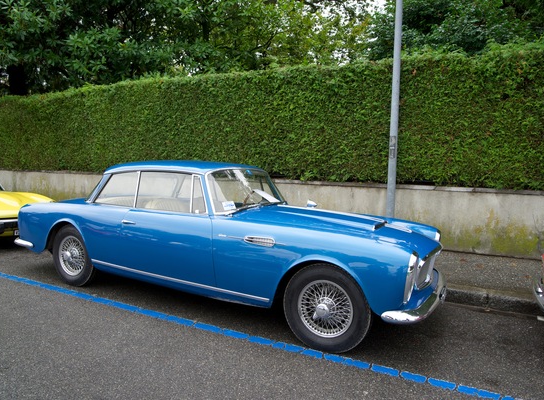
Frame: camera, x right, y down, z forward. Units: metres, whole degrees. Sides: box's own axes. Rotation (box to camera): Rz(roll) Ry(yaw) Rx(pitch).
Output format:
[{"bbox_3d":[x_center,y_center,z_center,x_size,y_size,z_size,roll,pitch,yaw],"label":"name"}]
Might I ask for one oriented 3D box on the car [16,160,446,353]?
[{"bbox_3d":[-0.685,0.254,4.293,4.780,1.360,1.710,4,6,29],"label":"car"}]

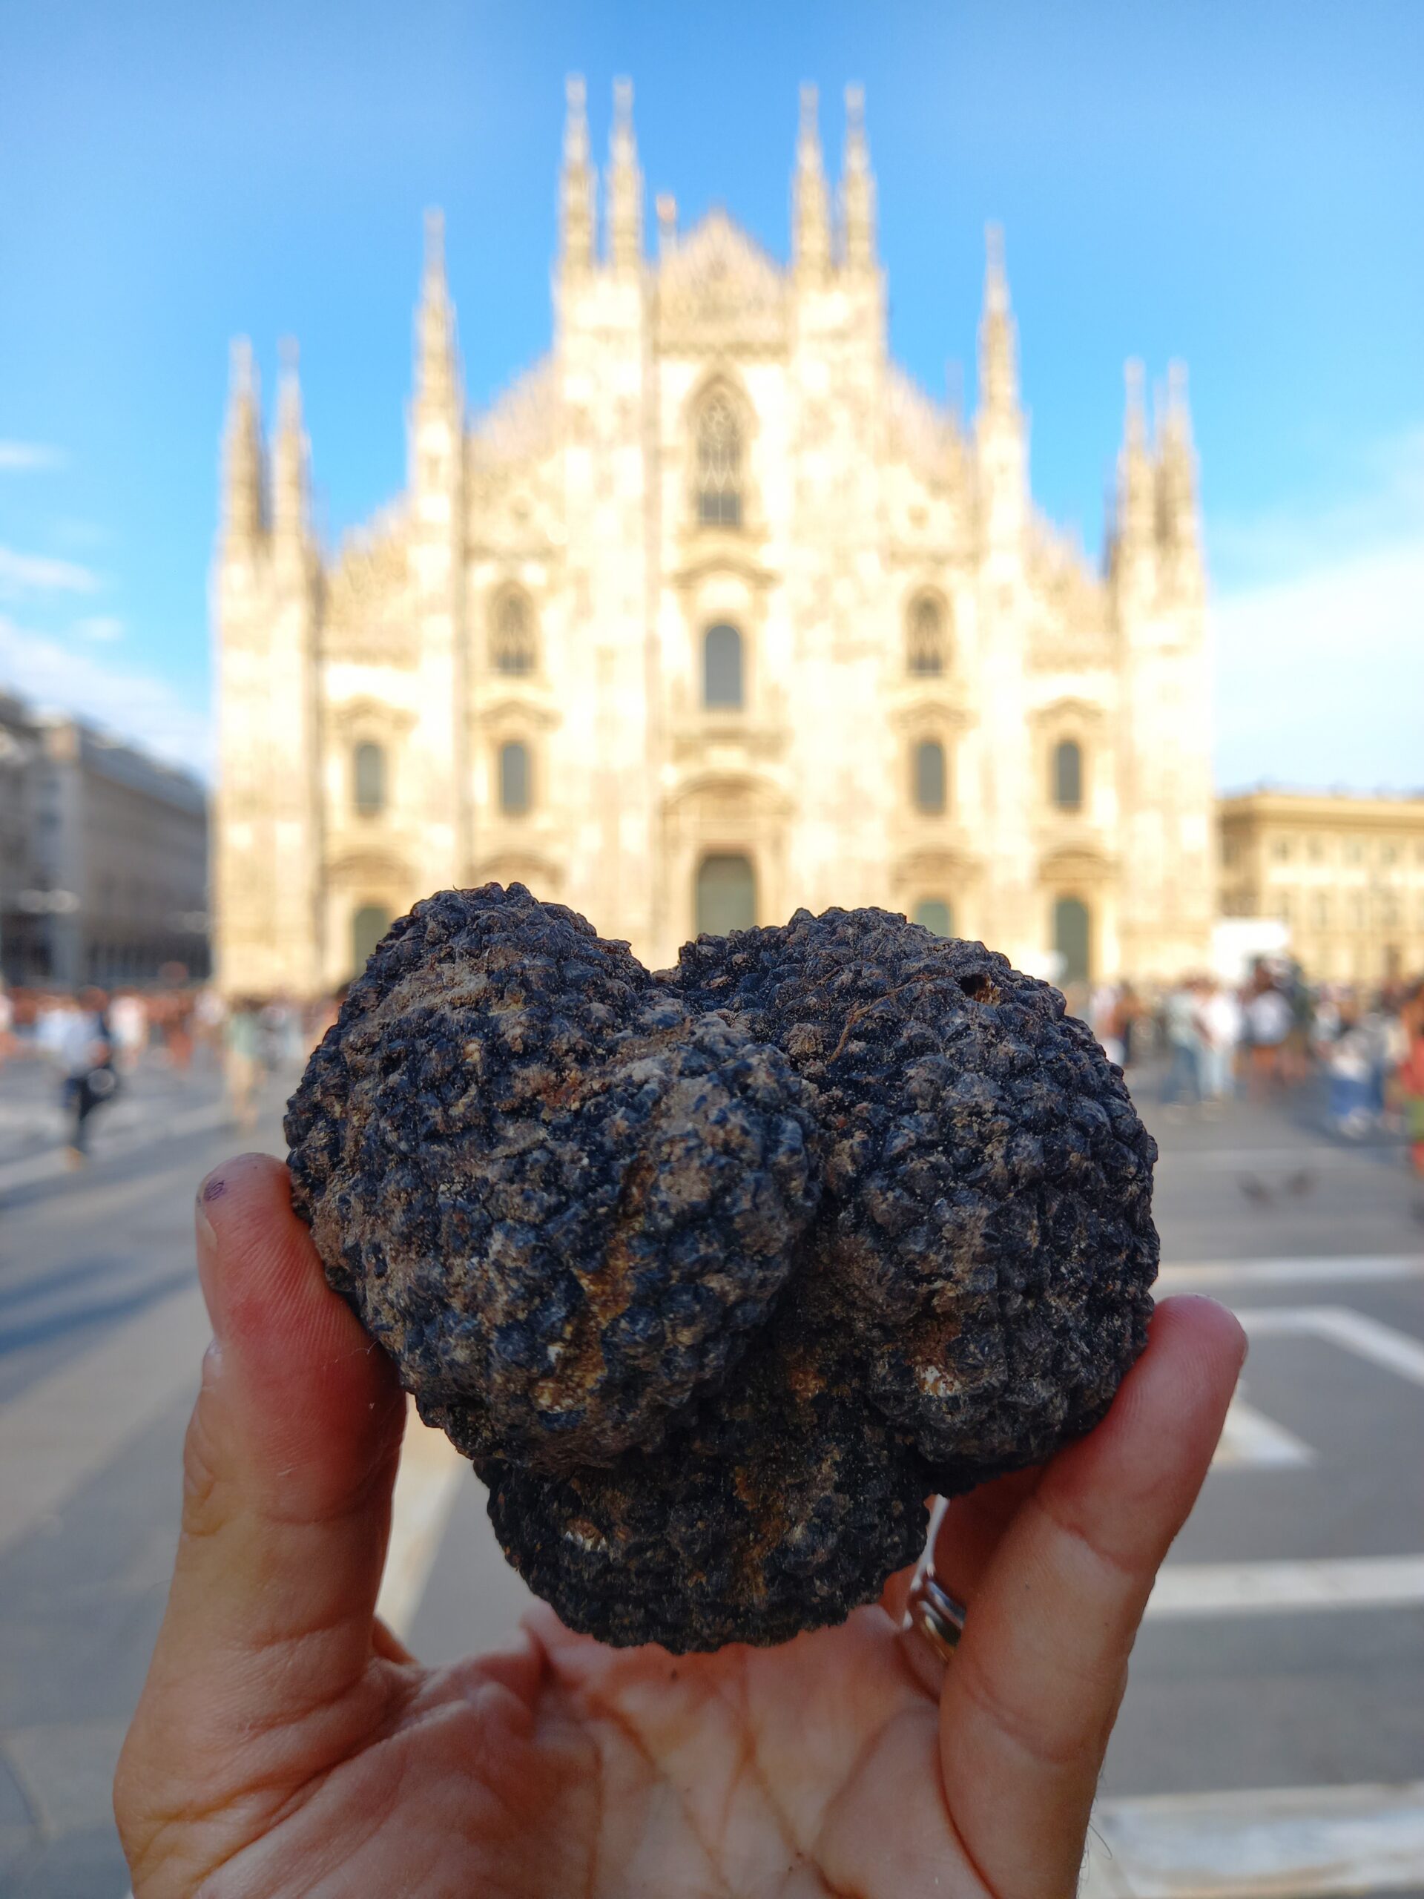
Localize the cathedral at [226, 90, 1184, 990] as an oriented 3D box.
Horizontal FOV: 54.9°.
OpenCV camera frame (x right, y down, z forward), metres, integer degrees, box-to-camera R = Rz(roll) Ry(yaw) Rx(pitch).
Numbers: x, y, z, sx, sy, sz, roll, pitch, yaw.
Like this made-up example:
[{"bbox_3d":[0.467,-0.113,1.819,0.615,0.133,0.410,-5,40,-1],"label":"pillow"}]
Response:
[{"bbox_3d":[-4.820,-48.890,172.340,92.500,108.500,158.500,-1,-1,-4],"label":"cathedral"}]

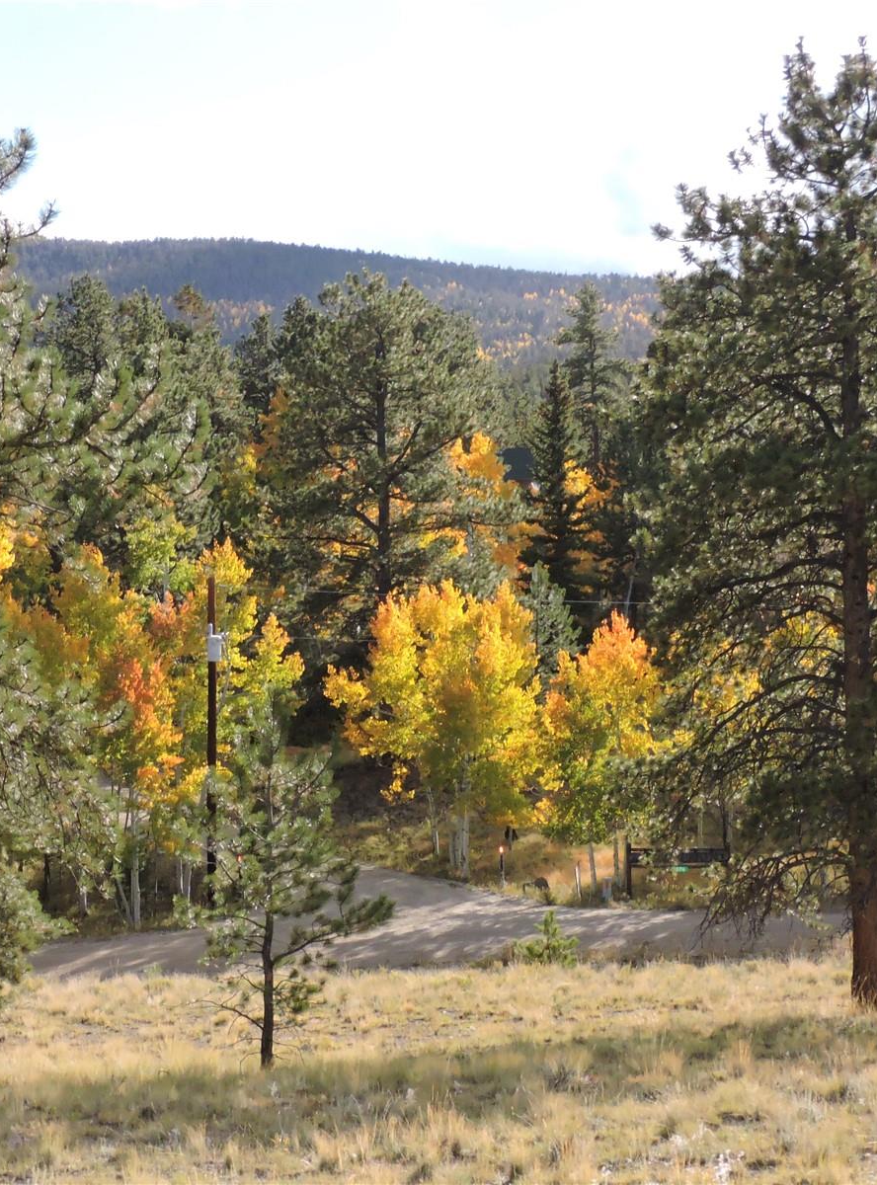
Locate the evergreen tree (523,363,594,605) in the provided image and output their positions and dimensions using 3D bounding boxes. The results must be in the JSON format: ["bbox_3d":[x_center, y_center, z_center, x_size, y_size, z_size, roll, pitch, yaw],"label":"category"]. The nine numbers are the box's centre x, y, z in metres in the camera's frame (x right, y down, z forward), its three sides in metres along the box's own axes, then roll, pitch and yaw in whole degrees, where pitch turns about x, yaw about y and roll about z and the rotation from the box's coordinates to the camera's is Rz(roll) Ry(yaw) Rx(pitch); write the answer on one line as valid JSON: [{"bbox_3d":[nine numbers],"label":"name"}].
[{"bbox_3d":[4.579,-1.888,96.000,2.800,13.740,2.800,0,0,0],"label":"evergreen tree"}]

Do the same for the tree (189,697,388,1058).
[{"bbox_3d":[-1.500,2.907,25.000,2.100,3.640,2.040,0,0,0],"label":"tree"}]

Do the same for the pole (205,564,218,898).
[{"bbox_3d":[-6.062,3.970,67.000,0.360,8.960,0.360,0,0,0],"label":"pole"}]

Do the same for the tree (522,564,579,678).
[{"bbox_3d":[3.481,1.810,80.000,2.200,5.470,2.200,0,0,0],"label":"tree"}]

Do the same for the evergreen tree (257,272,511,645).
[{"bbox_3d":[-1.882,-2.939,86.000,8.710,16.070,8.450,0,0,0],"label":"evergreen tree"}]

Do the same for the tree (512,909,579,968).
[{"bbox_3d":[1.925,6.229,45.000,1.170,1.060,1.140,0,0,0],"label":"tree"}]

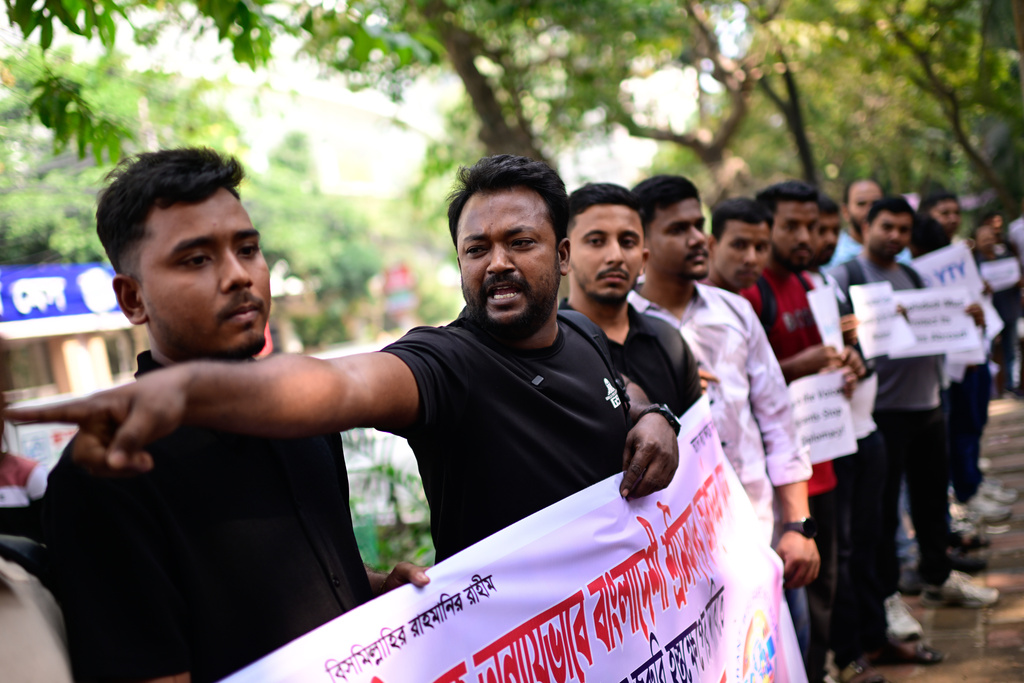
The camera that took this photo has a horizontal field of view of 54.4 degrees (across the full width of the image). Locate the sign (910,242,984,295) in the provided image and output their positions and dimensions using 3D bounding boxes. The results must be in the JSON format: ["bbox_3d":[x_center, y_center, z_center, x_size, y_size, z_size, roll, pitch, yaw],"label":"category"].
[{"bbox_3d":[1.819,-0.223,4.242,0.390,0.285,0.010,-21,-3,-6],"label":"sign"}]

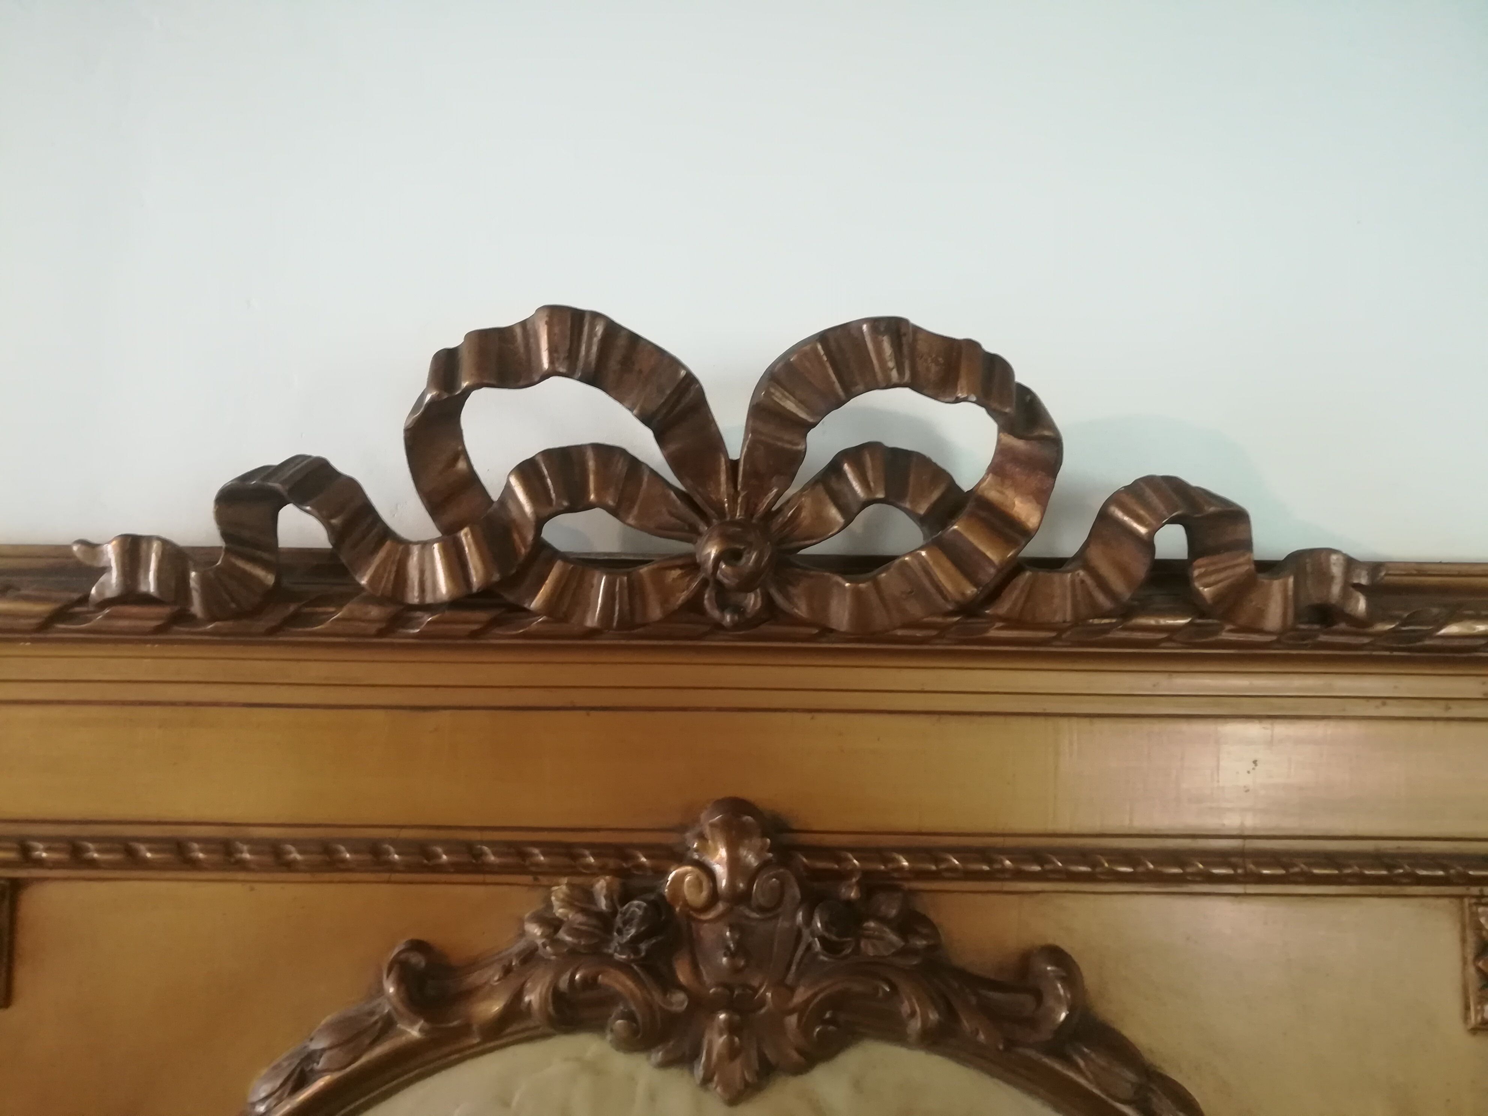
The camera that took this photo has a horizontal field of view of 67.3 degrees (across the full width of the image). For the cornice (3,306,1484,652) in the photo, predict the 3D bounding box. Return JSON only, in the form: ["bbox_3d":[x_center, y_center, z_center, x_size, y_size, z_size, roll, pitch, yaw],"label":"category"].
[{"bbox_3d":[-0.003,-0.056,0.850,1.190,0.252,0.100,0,-3,1],"label":"cornice"}]

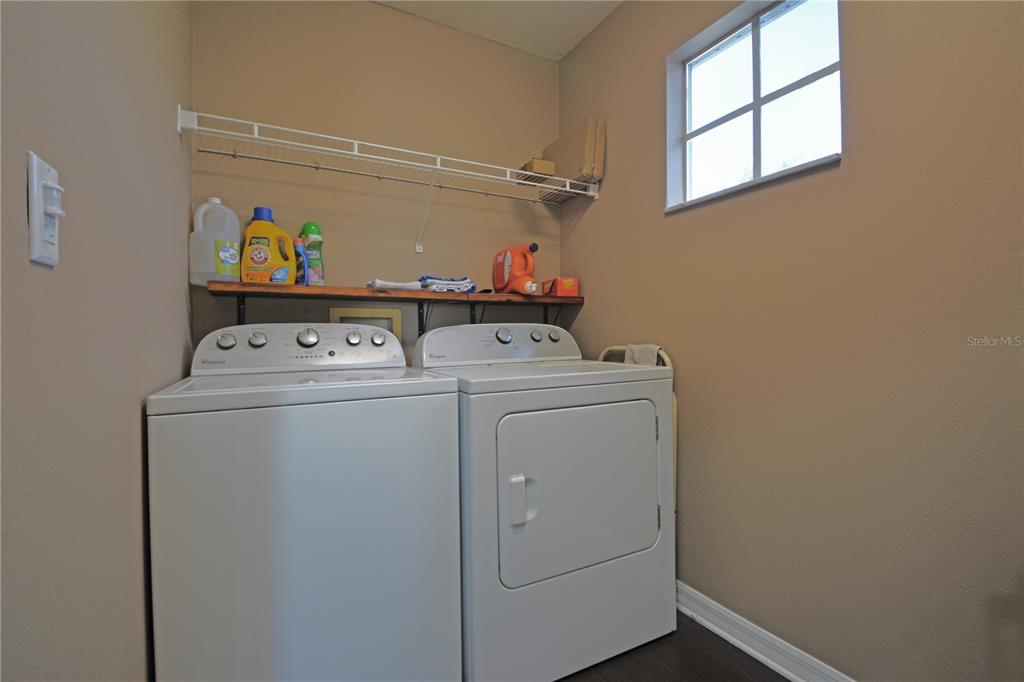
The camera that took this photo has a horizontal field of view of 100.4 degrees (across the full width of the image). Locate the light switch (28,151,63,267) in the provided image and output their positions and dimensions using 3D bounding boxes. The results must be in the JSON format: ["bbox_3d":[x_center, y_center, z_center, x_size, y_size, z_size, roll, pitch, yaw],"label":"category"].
[{"bbox_3d":[-0.556,-0.157,0.510,0.020,0.121,0.066,-1,0,-30],"label":"light switch"}]

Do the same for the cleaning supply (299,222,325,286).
[{"bbox_3d":[-0.771,-0.326,1.638,0.088,0.247,0.070,-1,0,-32],"label":"cleaning supply"}]

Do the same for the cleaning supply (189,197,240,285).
[{"bbox_3d":[-1.061,-0.356,1.513,0.147,0.312,0.147,0,0,25],"label":"cleaning supply"}]

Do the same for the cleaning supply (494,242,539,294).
[{"bbox_3d":[0.017,-0.333,2.055,0.145,0.245,0.225,-1,0,-39],"label":"cleaning supply"}]

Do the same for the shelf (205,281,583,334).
[{"bbox_3d":[-0.385,-0.114,1.865,1.530,0.185,0.215,-1,0,-27],"label":"shelf"}]

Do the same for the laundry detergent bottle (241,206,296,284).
[{"bbox_3d":[-0.892,-0.339,1.565,0.175,0.275,0.110,-1,0,-29],"label":"laundry detergent bottle"}]

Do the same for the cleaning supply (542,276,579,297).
[{"bbox_3d":[0.245,-0.262,2.165,0.125,0.098,0.150,-1,0,-27],"label":"cleaning supply"}]

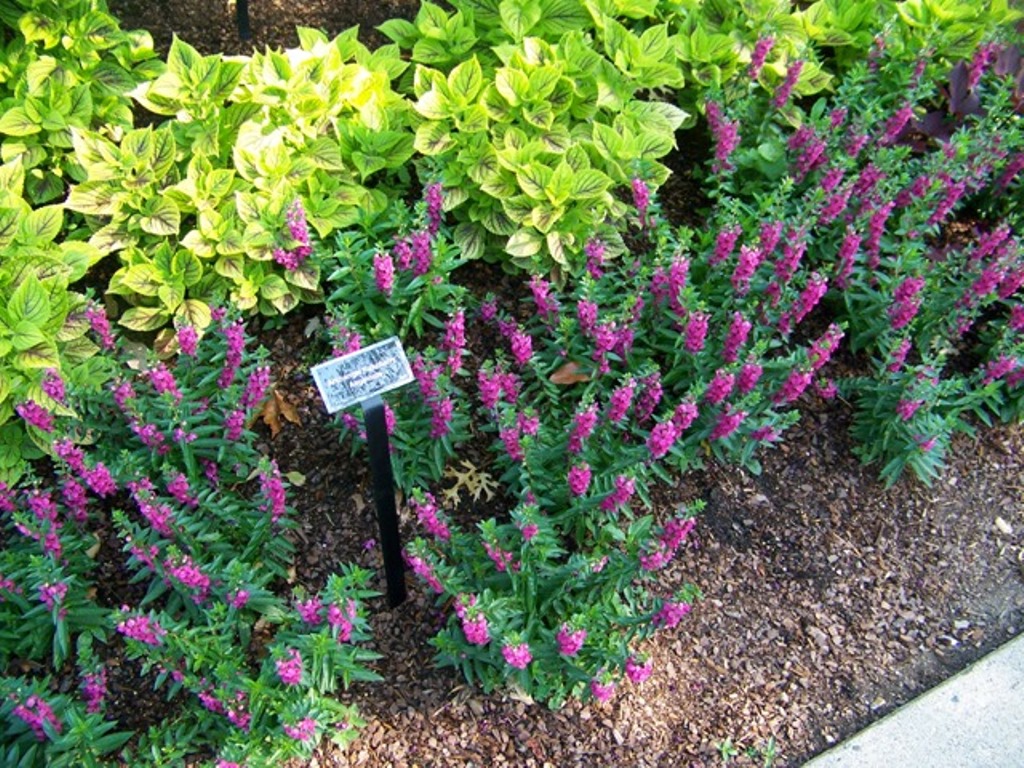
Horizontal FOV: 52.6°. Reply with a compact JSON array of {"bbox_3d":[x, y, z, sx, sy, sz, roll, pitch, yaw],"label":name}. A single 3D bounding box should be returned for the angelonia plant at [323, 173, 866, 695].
[{"bbox_3d":[0.127,0.032,1.784,1.000,0.360,0.960,-8,45,-10],"label":"angelonia plant"}]

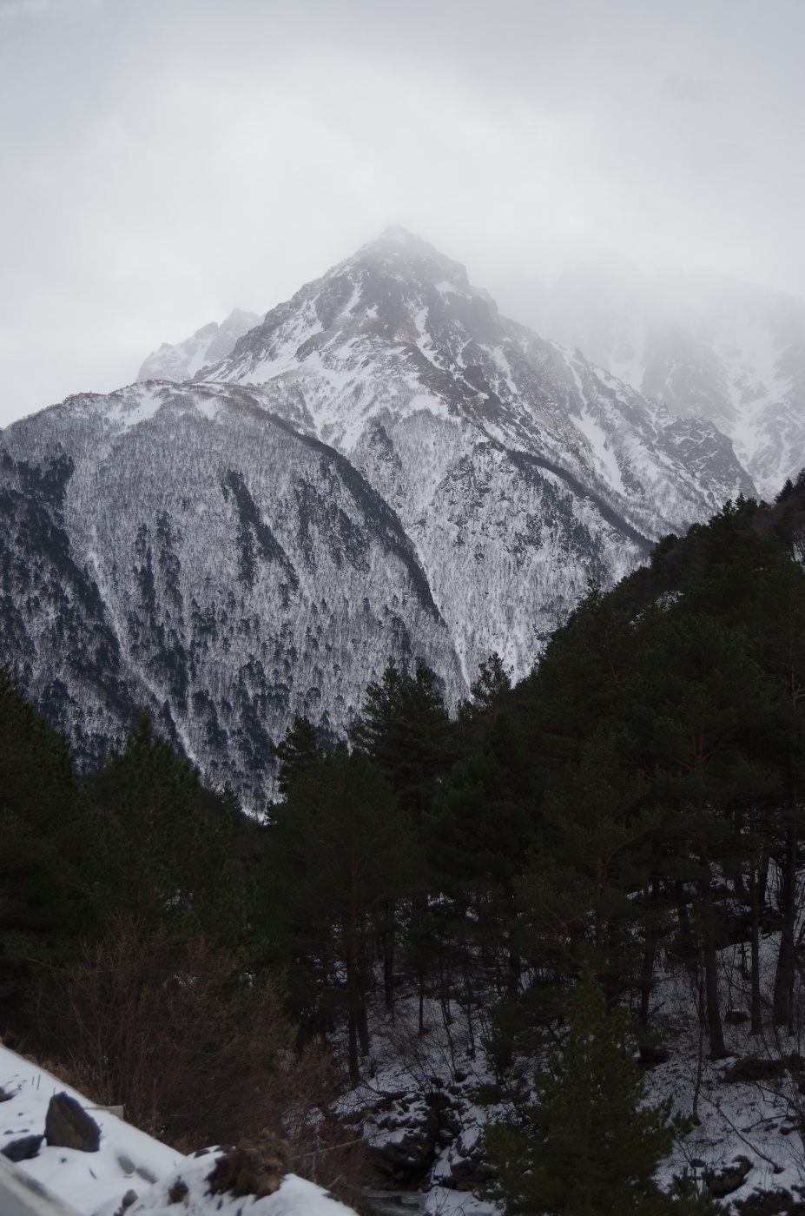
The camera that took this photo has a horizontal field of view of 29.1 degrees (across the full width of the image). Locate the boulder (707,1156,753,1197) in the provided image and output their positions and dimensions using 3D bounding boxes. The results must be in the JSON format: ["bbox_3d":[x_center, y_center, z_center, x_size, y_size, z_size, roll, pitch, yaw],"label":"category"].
[{"bbox_3d":[7.837,13.580,37.092,1.060,0.760,0.880,-2,-8,11],"label":"boulder"}]

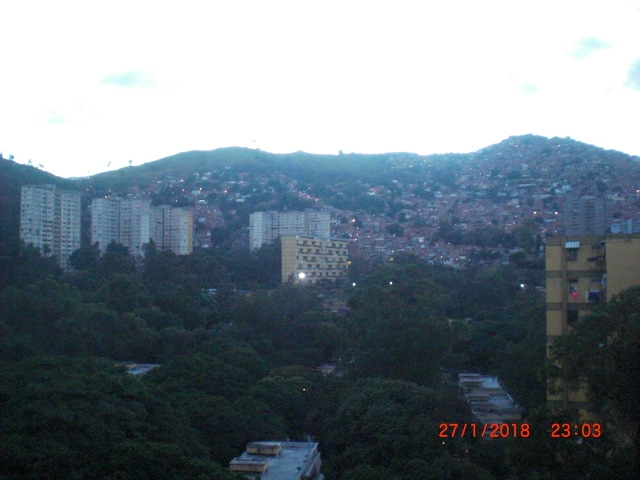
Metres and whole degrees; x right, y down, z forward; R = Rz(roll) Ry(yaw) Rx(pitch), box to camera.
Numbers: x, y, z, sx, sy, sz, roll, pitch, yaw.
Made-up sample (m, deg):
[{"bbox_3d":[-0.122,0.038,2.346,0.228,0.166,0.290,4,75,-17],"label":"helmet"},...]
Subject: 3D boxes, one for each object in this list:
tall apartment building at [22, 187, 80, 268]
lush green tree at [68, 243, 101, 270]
[{"bbox_3d":[-157.401,-6.346,412.000,11.173,48.195,32.062,-1,-3,33],"label":"tall apartment building"},{"bbox_3d":[-131.728,9.628,393.000,16.471,15.804,15.556,1,-2,-19],"label":"lush green tree"}]

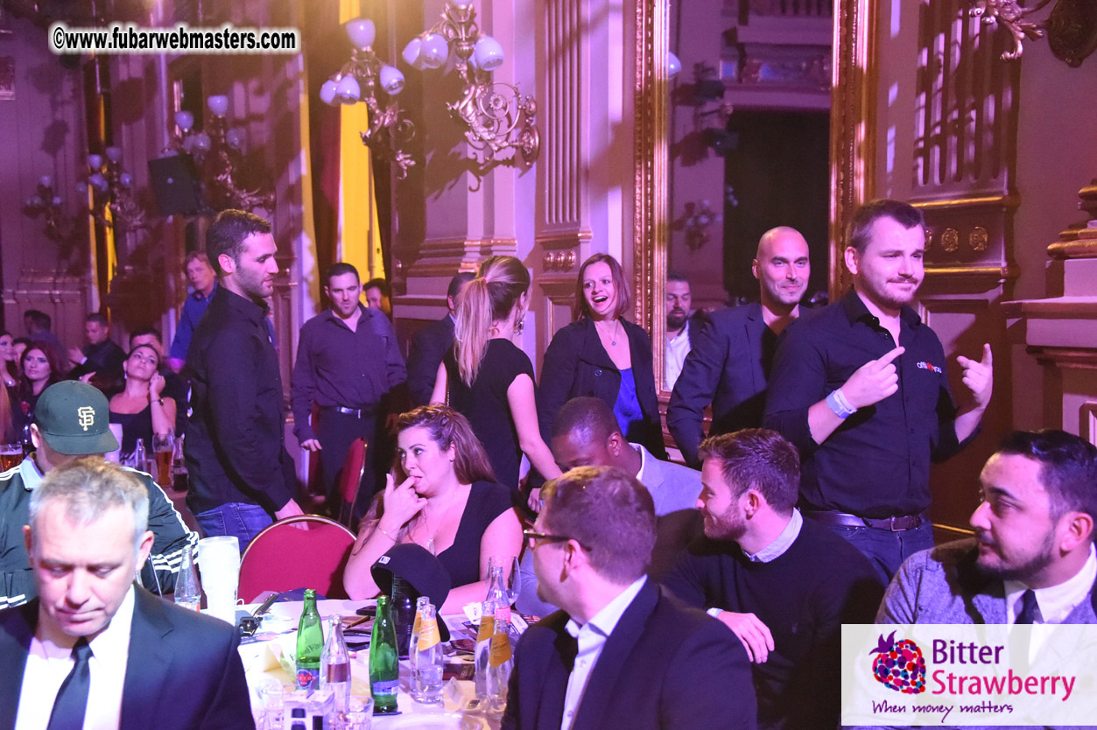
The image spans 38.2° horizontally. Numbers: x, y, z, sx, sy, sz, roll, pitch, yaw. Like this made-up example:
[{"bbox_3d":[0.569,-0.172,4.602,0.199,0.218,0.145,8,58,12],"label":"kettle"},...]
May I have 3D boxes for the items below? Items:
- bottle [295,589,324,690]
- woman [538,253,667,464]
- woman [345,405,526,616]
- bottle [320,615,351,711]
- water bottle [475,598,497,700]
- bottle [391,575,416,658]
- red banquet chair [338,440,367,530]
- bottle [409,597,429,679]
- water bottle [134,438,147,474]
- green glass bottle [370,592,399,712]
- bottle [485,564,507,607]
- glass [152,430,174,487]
[{"bbox_3d":[-0.470,0.554,3.123,0.058,0.228,0.058,1,3,15],"label":"bottle"},{"bbox_3d":[0.208,0.413,6.180,0.460,1.690,0.300,-2,3,-27],"label":"woman"},{"bbox_3d":[-0.325,0.762,4.519,0.540,1.277,0.800,0,3,9],"label":"woman"},{"bbox_3d":[-0.408,0.574,3.034,0.060,0.198,0.060,0,3,0],"label":"bottle"},{"bbox_3d":[-0.128,0.604,3.349,0.057,0.199,0.057,0,3,0],"label":"water bottle"},{"bbox_3d":[-0.335,0.577,3.715,0.070,0.220,0.070,0,3,0],"label":"bottle"},{"bbox_3d":[-1.030,0.774,6.649,0.540,0.920,0.440,-1,3,-14],"label":"red banquet chair"},{"bbox_3d":[-0.269,0.601,3.412,0.057,0.199,0.057,0,3,0],"label":"bottle"},{"bbox_3d":[-1.810,0.433,7.047,0.058,0.205,0.058,0,3,0],"label":"water bottle"},{"bbox_3d":[-0.336,0.593,3.250,0.060,0.230,0.060,0,3,0],"label":"green glass bottle"},{"bbox_3d":[-0.120,0.584,3.774,0.057,0.200,0.057,0,3,0],"label":"bottle"},{"bbox_3d":[-1.557,0.390,6.409,0.084,0.213,0.084,0,3,0],"label":"glass"}]

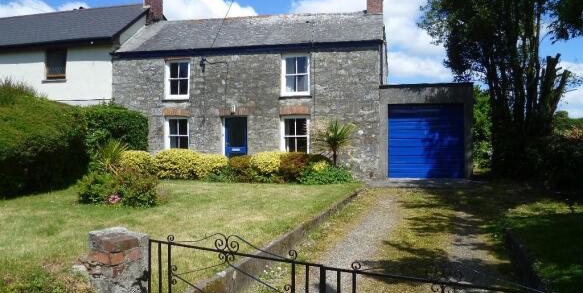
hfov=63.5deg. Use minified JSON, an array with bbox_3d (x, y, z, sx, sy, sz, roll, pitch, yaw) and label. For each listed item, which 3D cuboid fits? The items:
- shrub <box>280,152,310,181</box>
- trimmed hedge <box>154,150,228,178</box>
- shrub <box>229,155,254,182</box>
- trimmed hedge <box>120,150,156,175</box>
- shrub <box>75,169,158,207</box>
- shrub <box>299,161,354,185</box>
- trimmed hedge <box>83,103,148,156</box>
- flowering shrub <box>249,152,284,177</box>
[{"bbox_3d":[0.094,0.624,14.827,0.950,0.870,0.900,0,2,0],"label":"shrub"},{"bbox_3d":[-3.406,0.564,15.926,2.450,0.920,1.000,1,2,16],"label":"trimmed hedge"},{"bbox_3d":[-1.591,0.652,15.028,0.750,0.800,0.750,1,2,16],"label":"shrub"},{"bbox_3d":[-5.357,0.558,16.426,1.200,0.900,1.000,1,2,16],"label":"trimmed hedge"},{"bbox_3d":[-3.838,0.824,10.431,1.600,0.750,1.200,1,2,16],"label":"shrub"},{"bbox_3d":[1.031,0.735,14.331,1.500,0.680,1.000,1,2,16],"label":"shrub"},{"bbox_3d":[-5.935,-0.176,15.902,2.200,2.400,1.500,1,2,16],"label":"trimmed hedge"},{"bbox_3d":[-0.801,0.624,15.128,1.050,0.850,0.900,1,2,16],"label":"flowering shrub"}]

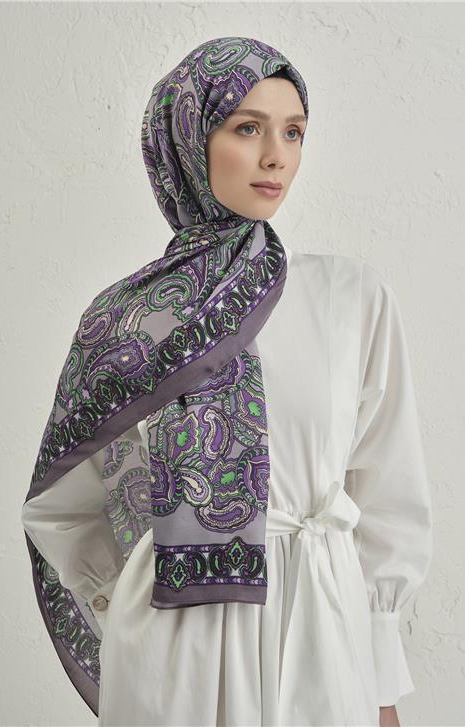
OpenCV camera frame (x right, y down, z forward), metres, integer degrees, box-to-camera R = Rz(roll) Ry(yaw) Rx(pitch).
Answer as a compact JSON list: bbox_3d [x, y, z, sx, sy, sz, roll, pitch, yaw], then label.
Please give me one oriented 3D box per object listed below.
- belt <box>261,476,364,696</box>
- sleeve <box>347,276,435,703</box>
[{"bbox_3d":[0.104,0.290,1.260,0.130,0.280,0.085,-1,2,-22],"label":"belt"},{"bbox_3d":[0.216,0.167,1.340,0.125,0.600,0.165,-1,2,-22],"label":"sleeve"}]

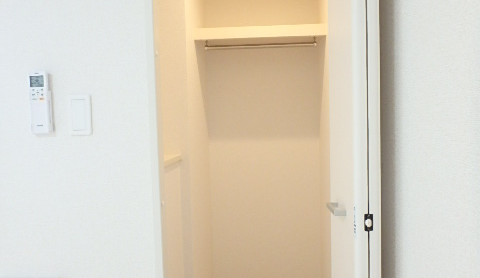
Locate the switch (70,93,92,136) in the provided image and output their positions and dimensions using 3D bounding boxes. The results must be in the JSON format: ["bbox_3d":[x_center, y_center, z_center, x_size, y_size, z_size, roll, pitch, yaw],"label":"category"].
[{"bbox_3d":[-0.468,-0.071,1.137,0.070,0.120,0.011,-1,4,4],"label":"switch"}]

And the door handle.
[{"bbox_3d":[0.240,0.175,0.967,0.029,0.013,0.097,-2,4,2],"label":"door handle"}]

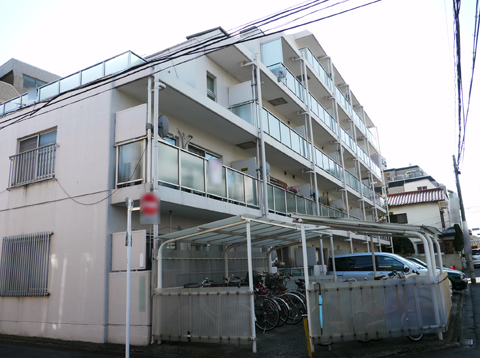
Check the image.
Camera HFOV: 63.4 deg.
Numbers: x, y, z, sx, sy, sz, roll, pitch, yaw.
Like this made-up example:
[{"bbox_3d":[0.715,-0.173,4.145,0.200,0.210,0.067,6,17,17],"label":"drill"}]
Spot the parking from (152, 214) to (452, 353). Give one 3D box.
[{"bbox_3d":[1.870,2.292,9.217,5.250,2.280,6.600,-10,-15,29],"label":"parking"}]

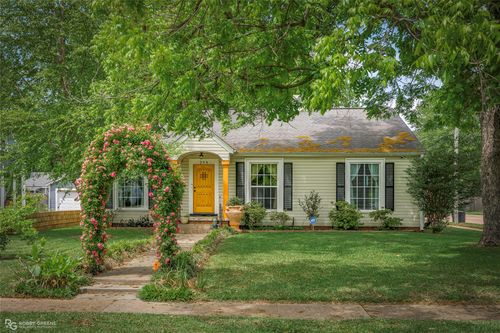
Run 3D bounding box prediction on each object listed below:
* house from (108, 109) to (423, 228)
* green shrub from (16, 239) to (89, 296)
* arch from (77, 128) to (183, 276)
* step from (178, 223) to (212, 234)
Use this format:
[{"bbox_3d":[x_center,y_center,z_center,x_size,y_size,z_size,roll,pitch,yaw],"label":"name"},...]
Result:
[{"bbox_3d":[0.470,-0.040,23.100,13.100,5.400,8.100,0,-2,0],"label":"house"},{"bbox_3d":[-3.150,1.620,7.750,1.130,0.870,0.950,0,-2,0],"label":"green shrub"},{"bbox_3d":[-2.290,0.630,9.300,1.980,2.850,0.950,0,-2,0],"label":"arch"},{"bbox_3d":[-2.090,2.420,19.000,1.420,0.380,0.550,0,-2,0],"label":"step"}]

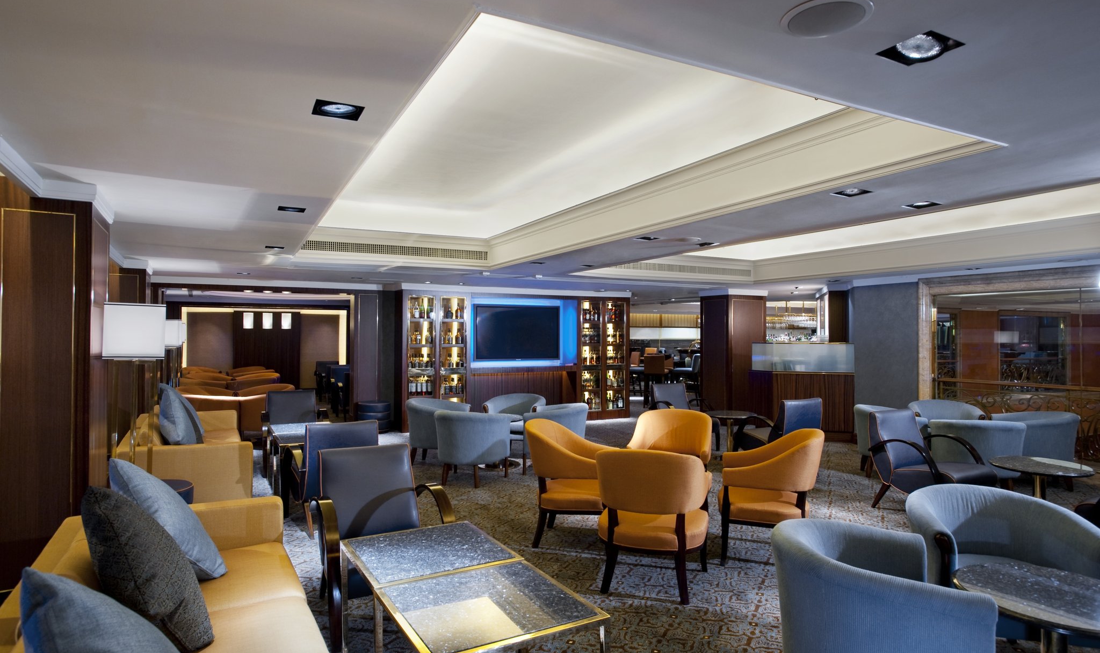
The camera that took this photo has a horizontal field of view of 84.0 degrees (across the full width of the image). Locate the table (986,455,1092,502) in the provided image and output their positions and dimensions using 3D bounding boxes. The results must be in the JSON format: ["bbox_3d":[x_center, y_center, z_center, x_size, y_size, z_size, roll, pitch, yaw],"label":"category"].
[{"bbox_3d":[3.490,1.284,4.420,0.698,0.532,0.698,0,-1,0],"label":"table"}]

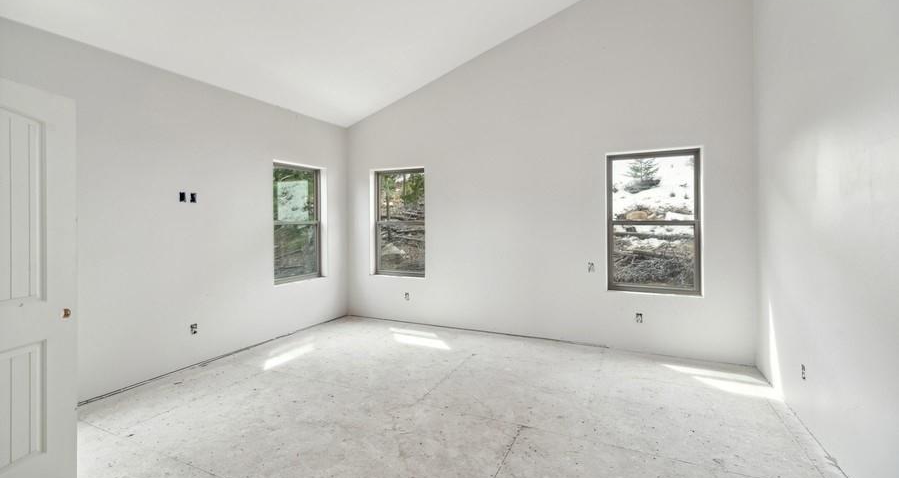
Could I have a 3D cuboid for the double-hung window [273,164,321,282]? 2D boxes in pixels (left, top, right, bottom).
[{"bbox_3d":[-2.056,-0.202,4.983,0.100,1.513,0.905,0,1,26],"label":"double-hung window"}]

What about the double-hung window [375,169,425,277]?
[{"bbox_3d":[-0.710,-0.238,5.480,0.900,1.500,0.100,1,2,25],"label":"double-hung window"}]

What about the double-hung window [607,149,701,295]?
[{"bbox_3d":[2.219,-0.173,4.100,0.904,1.512,0.100,0,1,26],"label":"double-hung window"}]

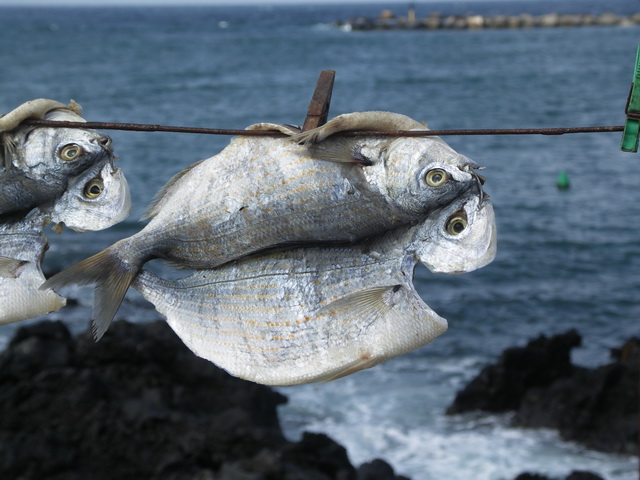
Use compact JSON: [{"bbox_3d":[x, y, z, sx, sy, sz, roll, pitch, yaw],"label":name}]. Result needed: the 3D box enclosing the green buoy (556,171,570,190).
[{"bbox_3d":[7.902,-1.931,66.000,0.430,0.620,0.430,-1,7,0],"label":"green buoy"}]

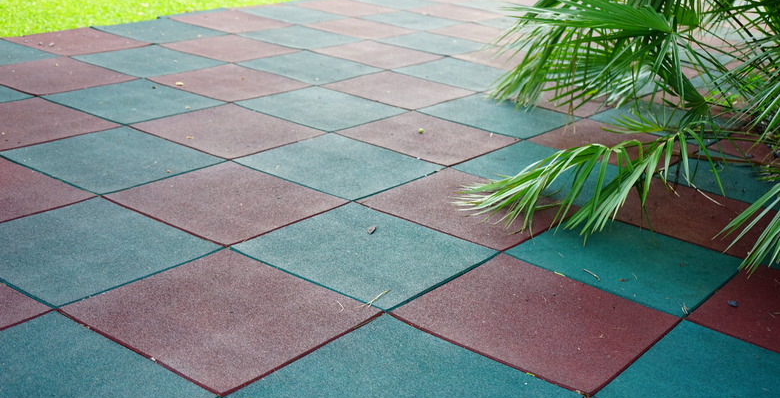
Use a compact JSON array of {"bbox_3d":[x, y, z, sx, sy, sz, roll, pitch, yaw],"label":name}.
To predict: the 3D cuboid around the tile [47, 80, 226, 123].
[{"bbox_3d":[-0.963,-0.362,3.531,0.500,0.030,0.500,18,24,33],"label":"tile"}]

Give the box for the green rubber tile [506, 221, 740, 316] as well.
[{"bbox_3d":[0.637,0.163,2.496,0.500,0.030,0.500,18,24,32],"label":"green rubber tile"}]

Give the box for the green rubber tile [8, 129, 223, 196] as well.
[{"bbox_3d":[-0.856,-0.118,2.920,0.500,0.030,0.500,18,24,32],"label":"green rubber tile"}]

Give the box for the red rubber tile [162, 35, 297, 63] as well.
[{"bbox_3d":[-0.784,-0.735,4.614,0.500,0.030,0.500,17,24,31],"label":"red rubber tile"}]

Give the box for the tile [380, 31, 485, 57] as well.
[{"bbox_3d":[0.237,-0.842,5.140,0.500,0.030,0.500,18,24,32],"label":"tile"}]

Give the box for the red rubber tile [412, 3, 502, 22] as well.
[{"bbox_3d":[0.430,-1.222,6.216,0.500,0.030,0.500,18,24,32],"label":"red rubber tile"}]

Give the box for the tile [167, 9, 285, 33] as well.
[{"bbox_3d":[-0.885,-0.991,5.285,0.500,0.030,0.500,18,24,32],"label":"tile"}]

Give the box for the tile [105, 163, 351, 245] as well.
[{"bbox_3d":[-0.459,0.011,2.655,0.500,0.030,0.500,18,24,32],"label":"tile"}]

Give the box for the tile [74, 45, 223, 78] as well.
[{"bbox_3d":[-1.071,-0.611,4.187,0.500,0.030,0.500,18,24,33],"label":"tile"}]

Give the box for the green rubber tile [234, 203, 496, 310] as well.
[{"bbox_3d":[-0.059,0.143,2.389,0.500,0.030,0.500,18,24,32],"label":"green rubber tile"}]

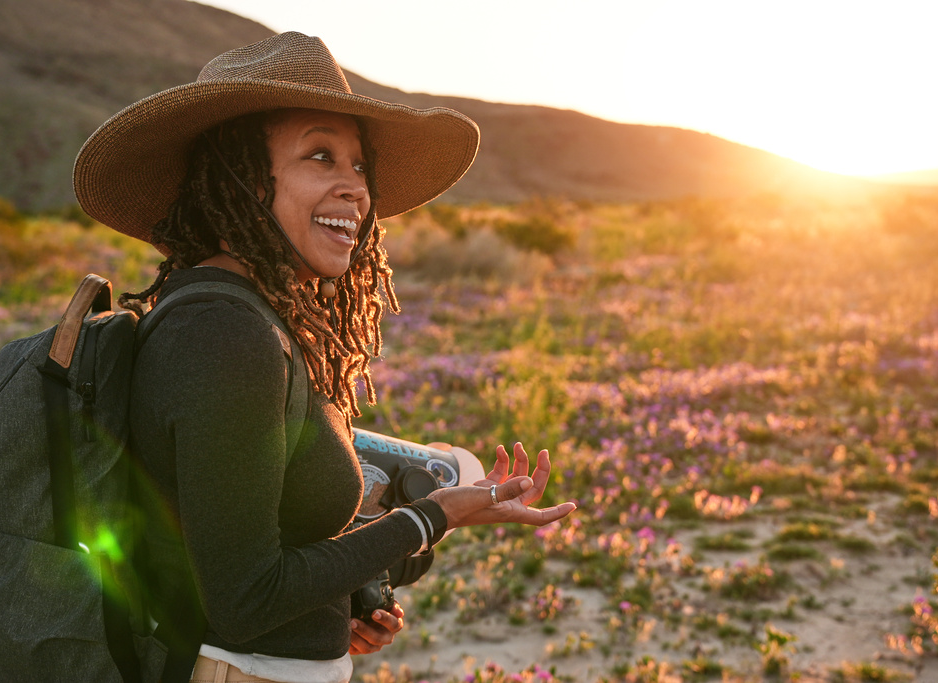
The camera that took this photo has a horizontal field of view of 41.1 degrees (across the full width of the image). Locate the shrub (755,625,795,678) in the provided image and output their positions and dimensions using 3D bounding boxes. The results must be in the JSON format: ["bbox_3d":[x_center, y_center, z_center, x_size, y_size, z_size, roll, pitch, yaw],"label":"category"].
[{"bbox_3d":[0.955,0.963,3.900,0.125,0.147,0.120,-1,7,0],"label":"shrub"}]

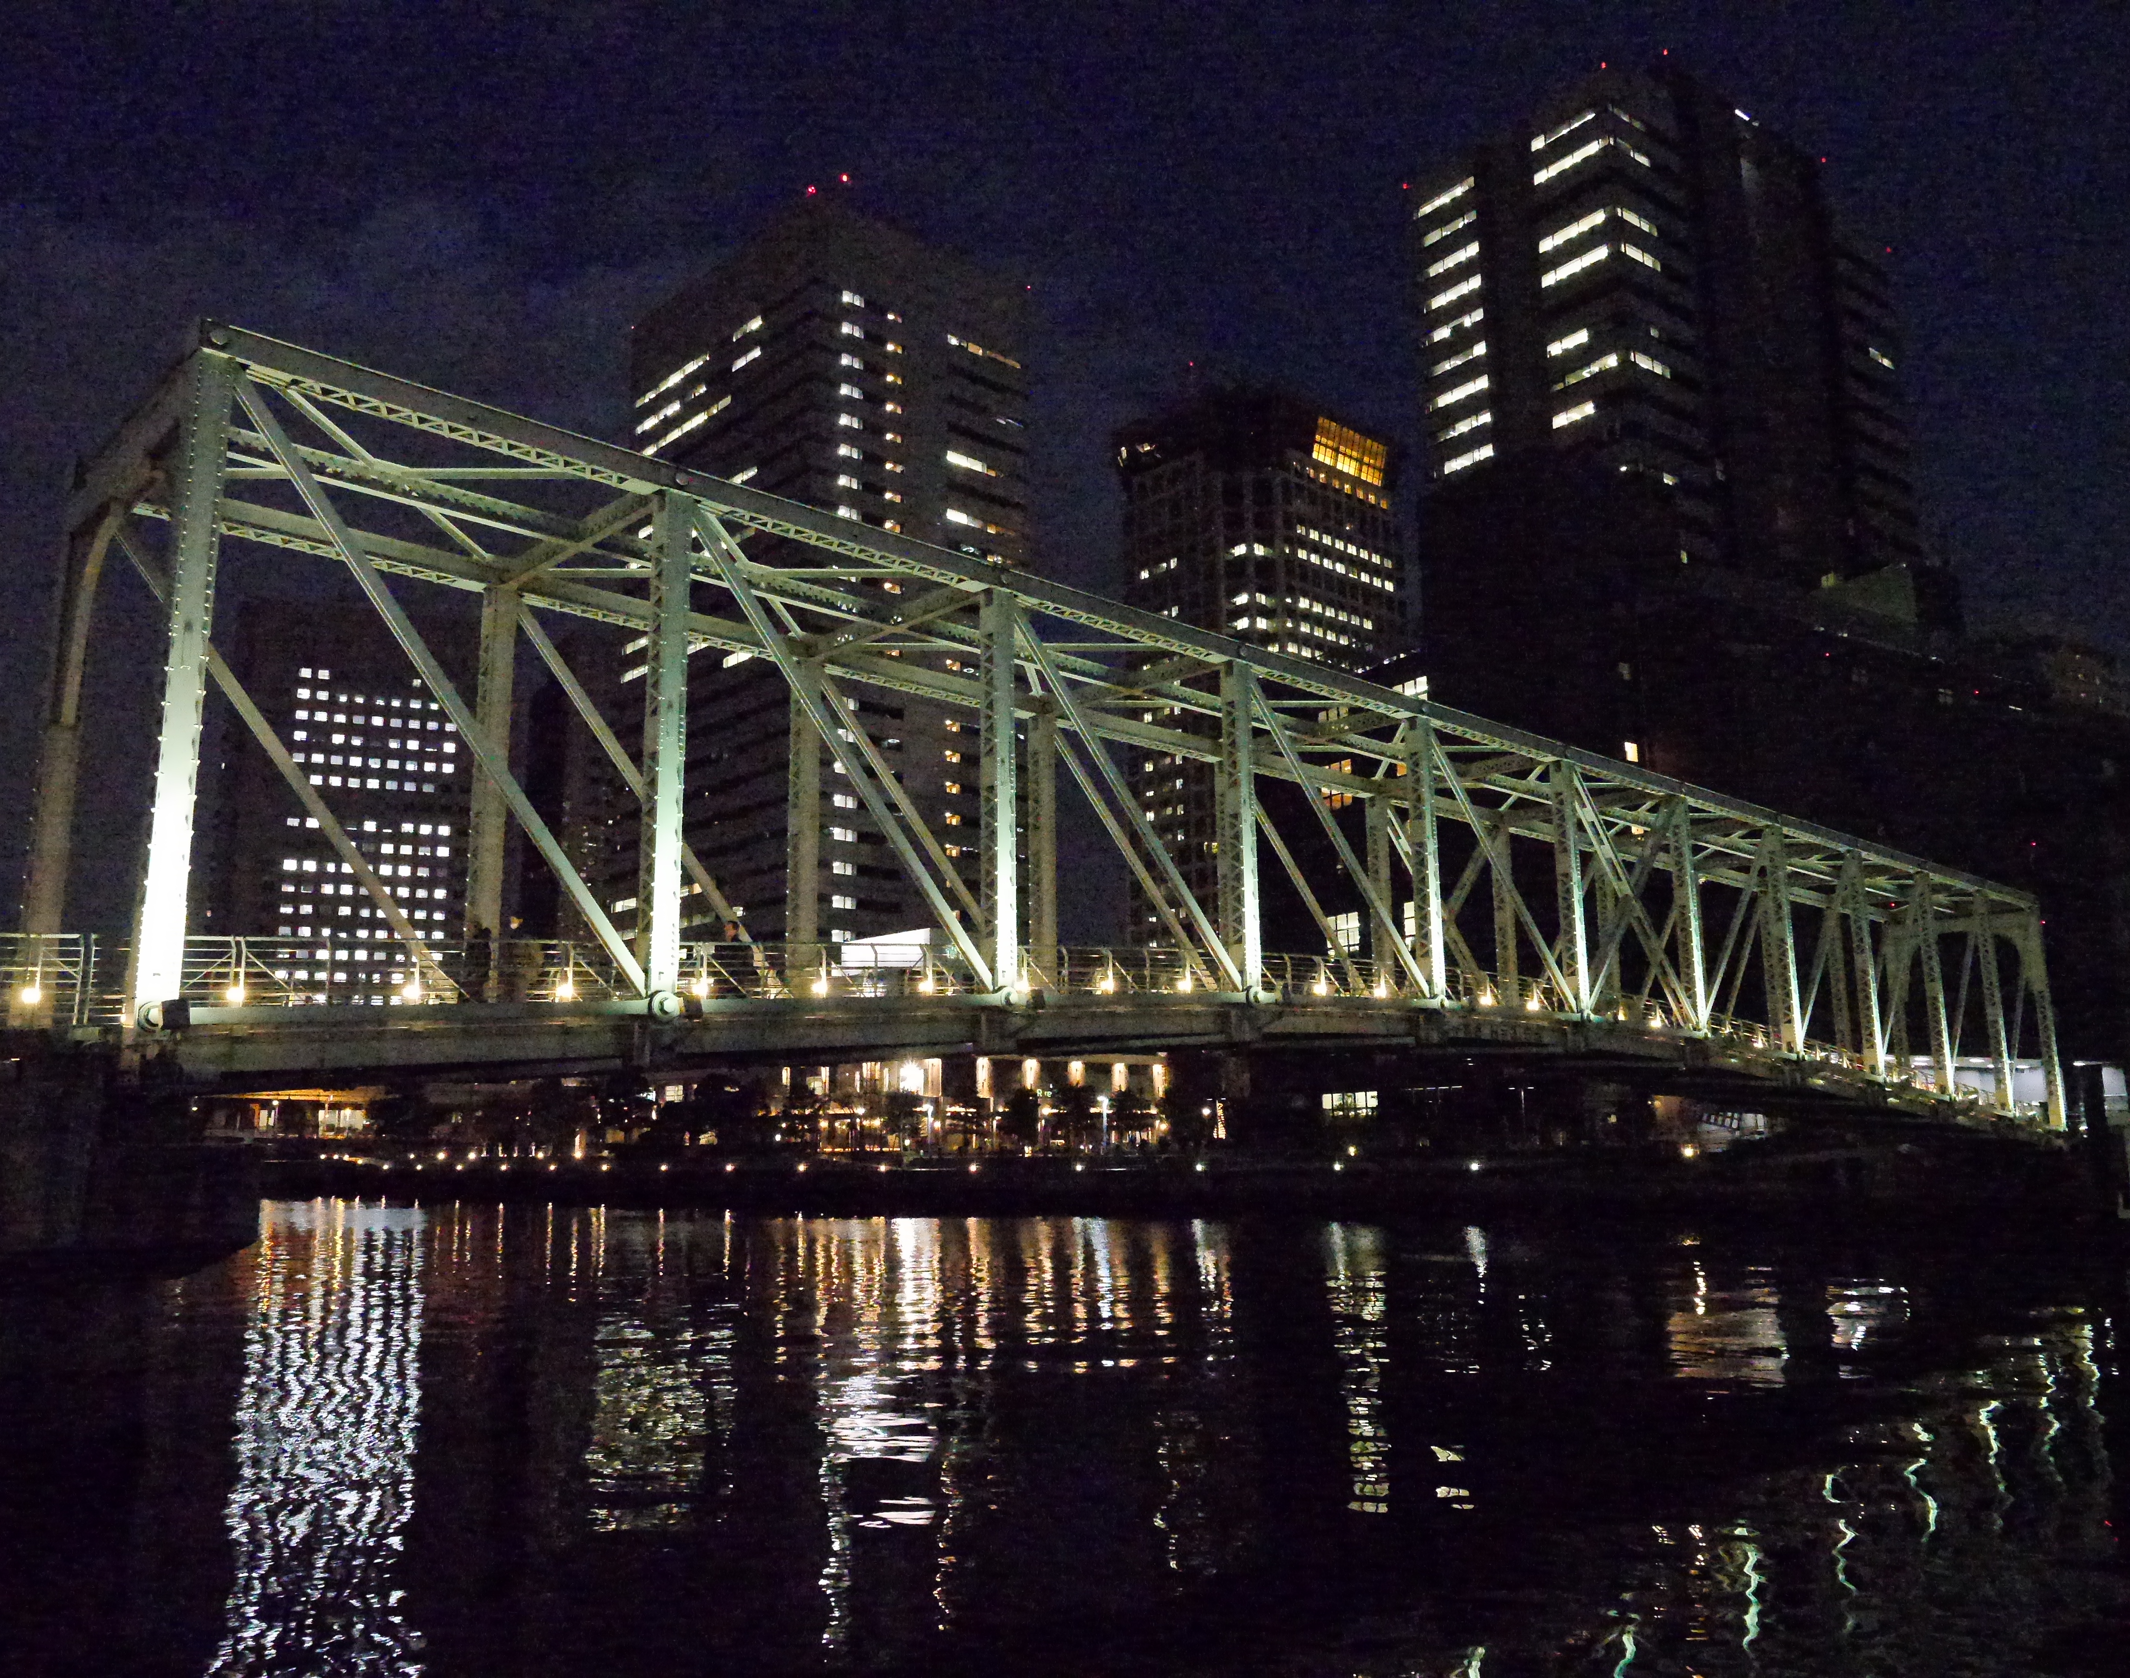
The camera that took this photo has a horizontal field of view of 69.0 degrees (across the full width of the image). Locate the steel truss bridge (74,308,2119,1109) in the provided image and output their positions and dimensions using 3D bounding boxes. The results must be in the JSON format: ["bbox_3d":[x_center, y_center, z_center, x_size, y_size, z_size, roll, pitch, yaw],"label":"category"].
[{"bbox_3d":[12.596,2.887,41.122,66.800,9.240,6.200,9,-14,-42],"label":"steel truss bridge"}]

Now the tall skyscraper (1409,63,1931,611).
[{"bbox_3d":[72.106,-23.057,177.717,57.200,109.000,27.200,7,-13,-35],"label":"tall skyscraper"}]

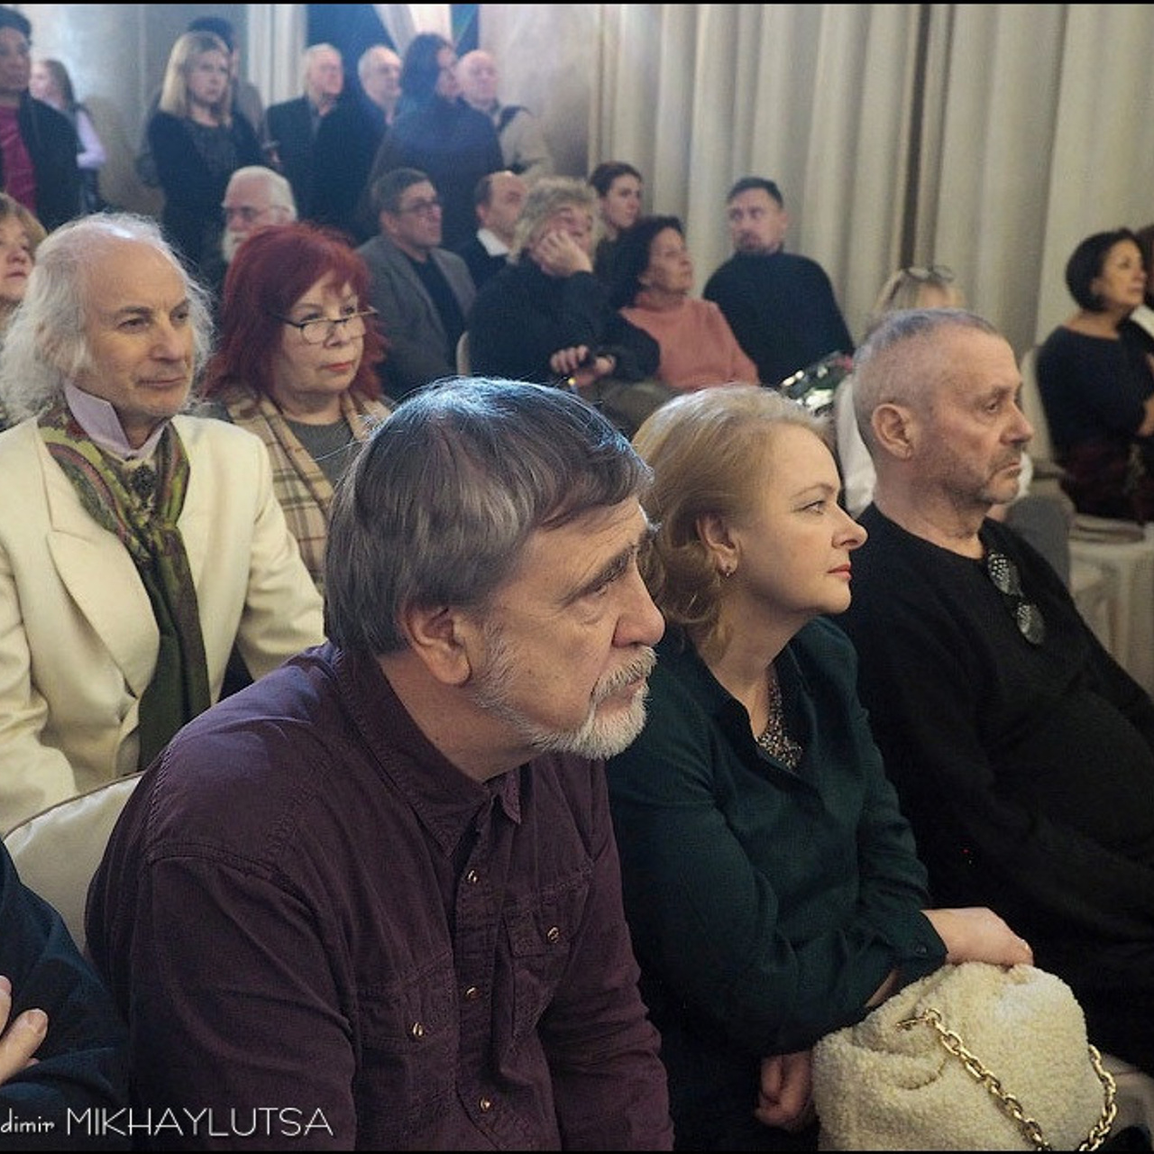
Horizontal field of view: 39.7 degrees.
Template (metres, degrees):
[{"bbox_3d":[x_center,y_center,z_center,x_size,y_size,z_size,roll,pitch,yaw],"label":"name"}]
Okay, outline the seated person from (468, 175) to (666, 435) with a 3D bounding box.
[{"bbox_3d":[0.010,-0.432,4.400,0.540,1.280,0.740,-13,22,-43],"label":"seated person"}]

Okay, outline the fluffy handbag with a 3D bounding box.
[{"bbox_3d":[0.380,0.497,1.580,0.290,0.230,0.150,4,16,5],"label":"fluffy handbag"}]

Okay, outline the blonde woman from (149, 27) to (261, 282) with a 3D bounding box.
[{"bbox_3d":[-1.219,-0.936,5.360,0.470,1.690,0.320,-6,18,-27],"label":"blonde woman"}]

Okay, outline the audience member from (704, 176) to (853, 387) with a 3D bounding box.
[{"bbox_3d":[0.574,-0.601,5.083,0.560,1.290,0.750,4,16,8],"label":"audience member"}]

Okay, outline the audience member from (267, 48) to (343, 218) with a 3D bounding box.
[{"bbox_3d":[-1.122,-1.440,7.070,0.520,1.750,0.330,-10,20,-36],"label":"audience member"}]

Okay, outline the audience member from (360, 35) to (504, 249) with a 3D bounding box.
[{"bbox_3d":[-0.547,-1.135,6.034,0.360,1.740,0.500,5,16,12],"label":"audience member"}]

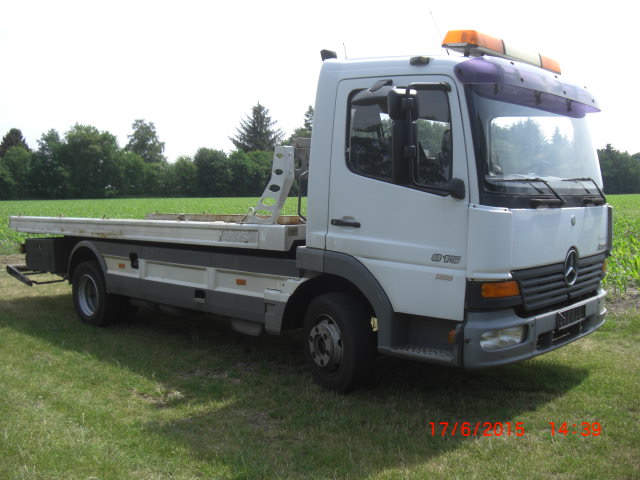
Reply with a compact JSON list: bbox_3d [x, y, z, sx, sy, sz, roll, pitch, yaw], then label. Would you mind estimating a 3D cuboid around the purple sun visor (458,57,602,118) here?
[{"bbox_3d":[1.603,-1.156,5.022,0.310,0.270,2.020,4,5,43],"label":"purple sun visor"}]

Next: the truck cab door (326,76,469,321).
[{"bbox_3d":[0.529,-0.324,4.649,1.200,1.610,0.180,4,5,43],"label":"truck cab door"}]

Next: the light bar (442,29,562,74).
[{"bbox_3d":[1.411,-1.410,5.189,0.290,0.150,1.290,12,11,43],"label":"light bar"}]

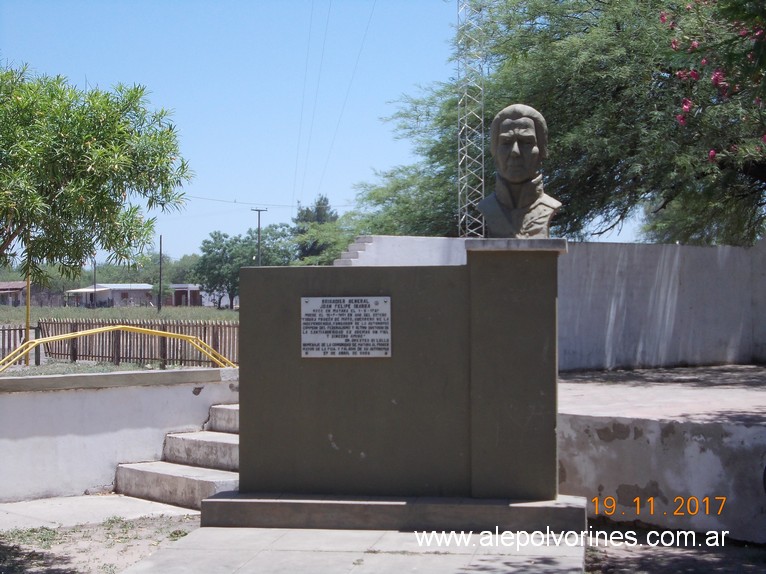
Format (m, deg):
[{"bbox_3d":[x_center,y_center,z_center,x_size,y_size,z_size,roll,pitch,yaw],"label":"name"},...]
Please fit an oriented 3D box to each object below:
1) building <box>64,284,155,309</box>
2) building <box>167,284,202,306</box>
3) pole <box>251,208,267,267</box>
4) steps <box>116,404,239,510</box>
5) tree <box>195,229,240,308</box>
[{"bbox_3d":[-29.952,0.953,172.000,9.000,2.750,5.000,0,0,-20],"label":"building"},{"bbox_3d":[-21.629,0.931,172.000,3.900,2.500,4.000,0,0,-11],"label":"building"},{"bbox_3d":[-11.890,-2.722,150.000,1.600,9.600,0.250,0,0,-5],"label":"pole"},{"bbox_3d":[-1.060,1.218,11.350,1.200,0.600,1.420,0,0,-35],"label":"steps"},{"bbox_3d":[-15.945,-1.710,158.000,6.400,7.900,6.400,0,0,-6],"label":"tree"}]

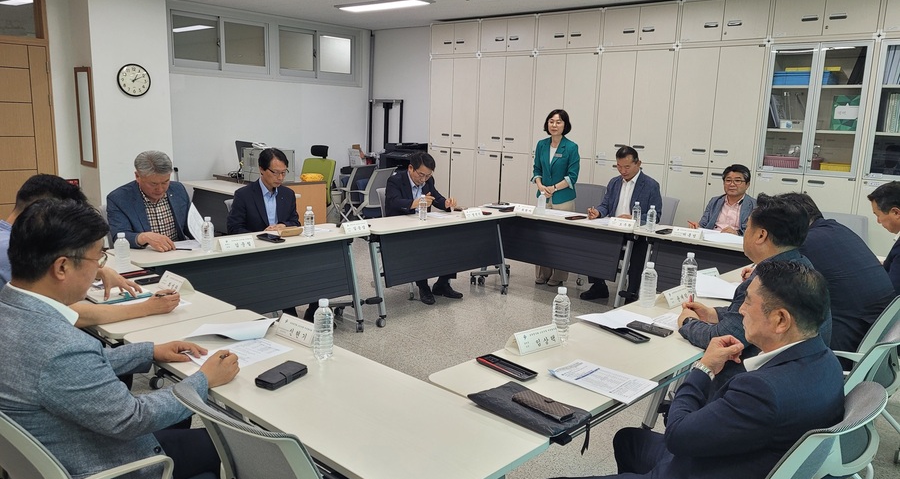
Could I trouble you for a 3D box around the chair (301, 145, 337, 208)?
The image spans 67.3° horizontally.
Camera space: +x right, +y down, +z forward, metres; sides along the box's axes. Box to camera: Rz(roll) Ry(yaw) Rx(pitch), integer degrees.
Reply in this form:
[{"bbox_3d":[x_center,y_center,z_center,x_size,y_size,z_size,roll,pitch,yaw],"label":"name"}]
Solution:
[{"bbox_3d":[-1.752,-0.568,8.269,0.620,1.150,0.620,9,13,33],"label":"chair"}]

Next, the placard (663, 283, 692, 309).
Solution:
[{"bbox_3d":[1.010,0.254,3.029,0.210,0.070,0.083,-8,14,-42],"label":"placard"}]

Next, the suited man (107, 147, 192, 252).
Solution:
[{"bbox_3d":[-1.805,0.084,4.178,0.820,1.245,0.540,11,14,41],"label":"suited man"}]

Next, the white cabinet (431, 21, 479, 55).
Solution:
[{"bbox_3d":[0.181,-2.422,8.262,0.800,0.400,0.400,11,14,41],"label":"white cabinet"}]

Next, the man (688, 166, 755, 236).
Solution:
[{"bbox_3d":[2.148,0.029,5.239,0.560,1.210,0.700,9,12,33],"label":"man"}]

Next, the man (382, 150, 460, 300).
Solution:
[{"bbox_3d":[-0.228,-0.146,5.997,0.780,1.240,0.620,10,13,38],"label":"man"}]

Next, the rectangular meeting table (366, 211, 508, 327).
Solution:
[{"bbox_3d":[-0.165,0.186,5.631,0.520,0.725,1.630,12,14,43],"label":"rectangular meeting table"}]

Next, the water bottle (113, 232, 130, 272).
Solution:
[{"bbox_3d":[-1.600,0.056,3.285,0.066,0.195,0.066,11,14,41],"label":"water bottle"}]

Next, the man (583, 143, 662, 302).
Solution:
[{"bbox_3d":[1.499,-0.134,5.766,0.580,1.300,0.740,11,14,41],"label":"man"}]

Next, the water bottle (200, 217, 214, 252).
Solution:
[{"bbox_3d":[-1.466,-0.037,4.069,0.066,0.208,0.066,12,14,43],"label":"water bottle"}]

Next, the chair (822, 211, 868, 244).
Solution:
[{"bbox_3d":[2.737,0.253,5.078,0.580,0.880,0.600,11,14,41],"label":"chair"}]

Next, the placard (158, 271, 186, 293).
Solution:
[{"bbox_3d":[-1.291,0.200,3.195,0.210,0.074,0.075,12,14,43],"label":"placard"}]

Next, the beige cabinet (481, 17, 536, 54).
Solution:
[{"bbox_3d":[0.775,-2.307,7.736,0.800,0.400,0.400,11,14,41],"label":"beige cabinet"}]

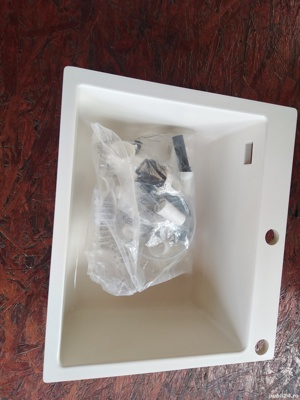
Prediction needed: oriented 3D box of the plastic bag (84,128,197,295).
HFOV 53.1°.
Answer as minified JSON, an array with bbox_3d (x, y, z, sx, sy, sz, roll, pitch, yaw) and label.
[{"bbox_3d":[0.000,0.035,0.735,0.293,0.100,0.400,4,93,-16],"label":"plastic bag"}]

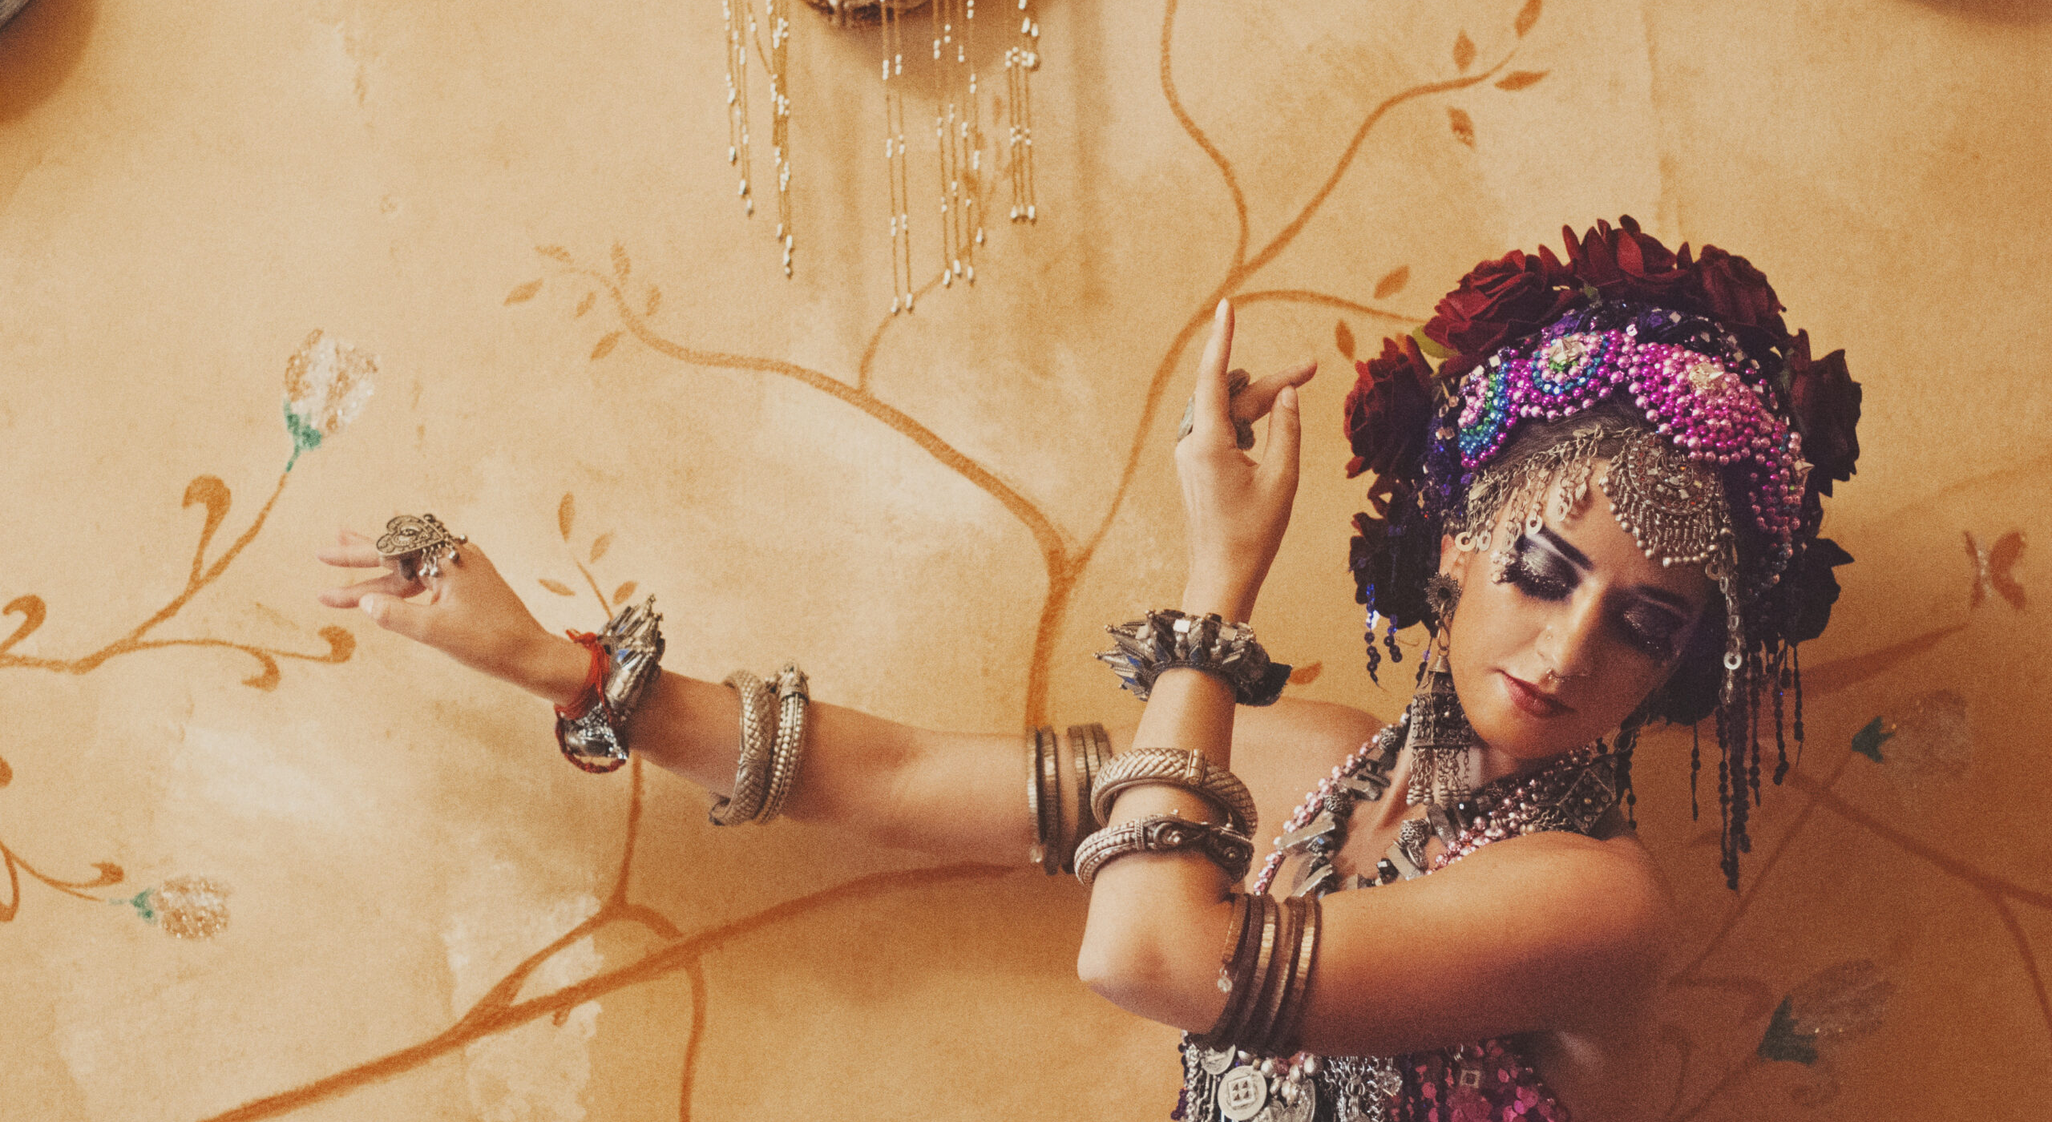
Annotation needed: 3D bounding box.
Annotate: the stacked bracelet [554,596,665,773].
[{"bbox_3d":[-0.225,0.067,2.310,0.042,0.092,0.095,18,6,-16],"label":"stacked bracelet"}]

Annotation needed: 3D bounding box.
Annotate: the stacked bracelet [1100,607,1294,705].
[{"bbox_3d":[0.087,0.051,2.220,0.100,0.034,0.095,7,-16,2],"label":"stacked bracelet"}]

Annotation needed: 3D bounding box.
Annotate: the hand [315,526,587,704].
[{"bbox_3d":[-0.307,0.025,2.290,0.160,0.065,0.085,22,0,-13],"label":"hand"}]

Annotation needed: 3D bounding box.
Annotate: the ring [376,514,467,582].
[{"bbox_3d":[-0.322,-0.007,2.280,0.044,0.026,0.034,-5,36,1],"label":"ring"}]

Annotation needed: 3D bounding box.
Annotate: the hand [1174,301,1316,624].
[{"bbox_3d":[0.114,-0.051,2.220,0.070,0.165,0.080,3,-5,-30],"label":"hand"}]

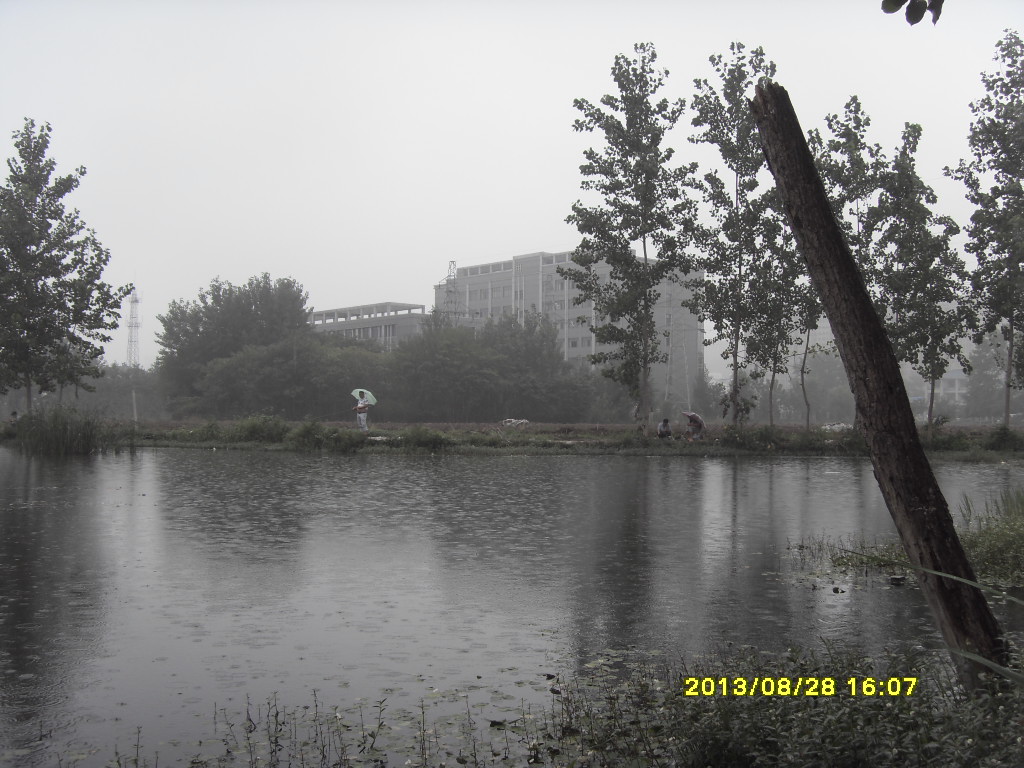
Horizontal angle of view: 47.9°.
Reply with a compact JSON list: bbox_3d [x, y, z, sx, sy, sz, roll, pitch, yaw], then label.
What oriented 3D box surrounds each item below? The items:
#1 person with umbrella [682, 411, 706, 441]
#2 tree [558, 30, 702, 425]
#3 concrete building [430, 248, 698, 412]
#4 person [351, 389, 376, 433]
[{"bbox_3d":[6.862,1.583,43.484,0.950,1.130,0.950,-1,-1,45],"label":"person with umbrella"},{"bbox_3d":[4.868,-5.927,47.073,5.600,15.970,5.400,0,-1,0],"label":"tree"},{"bbox_3d":[9.705,-9.574,233.037,18.000,28.500,59.000,1,-1,-42],"label":"concrete building"},{"bbox_3d":[-5.580,1.037,43.491,0.900,1.730,0.850,0,-1,34],"label":"person"}]

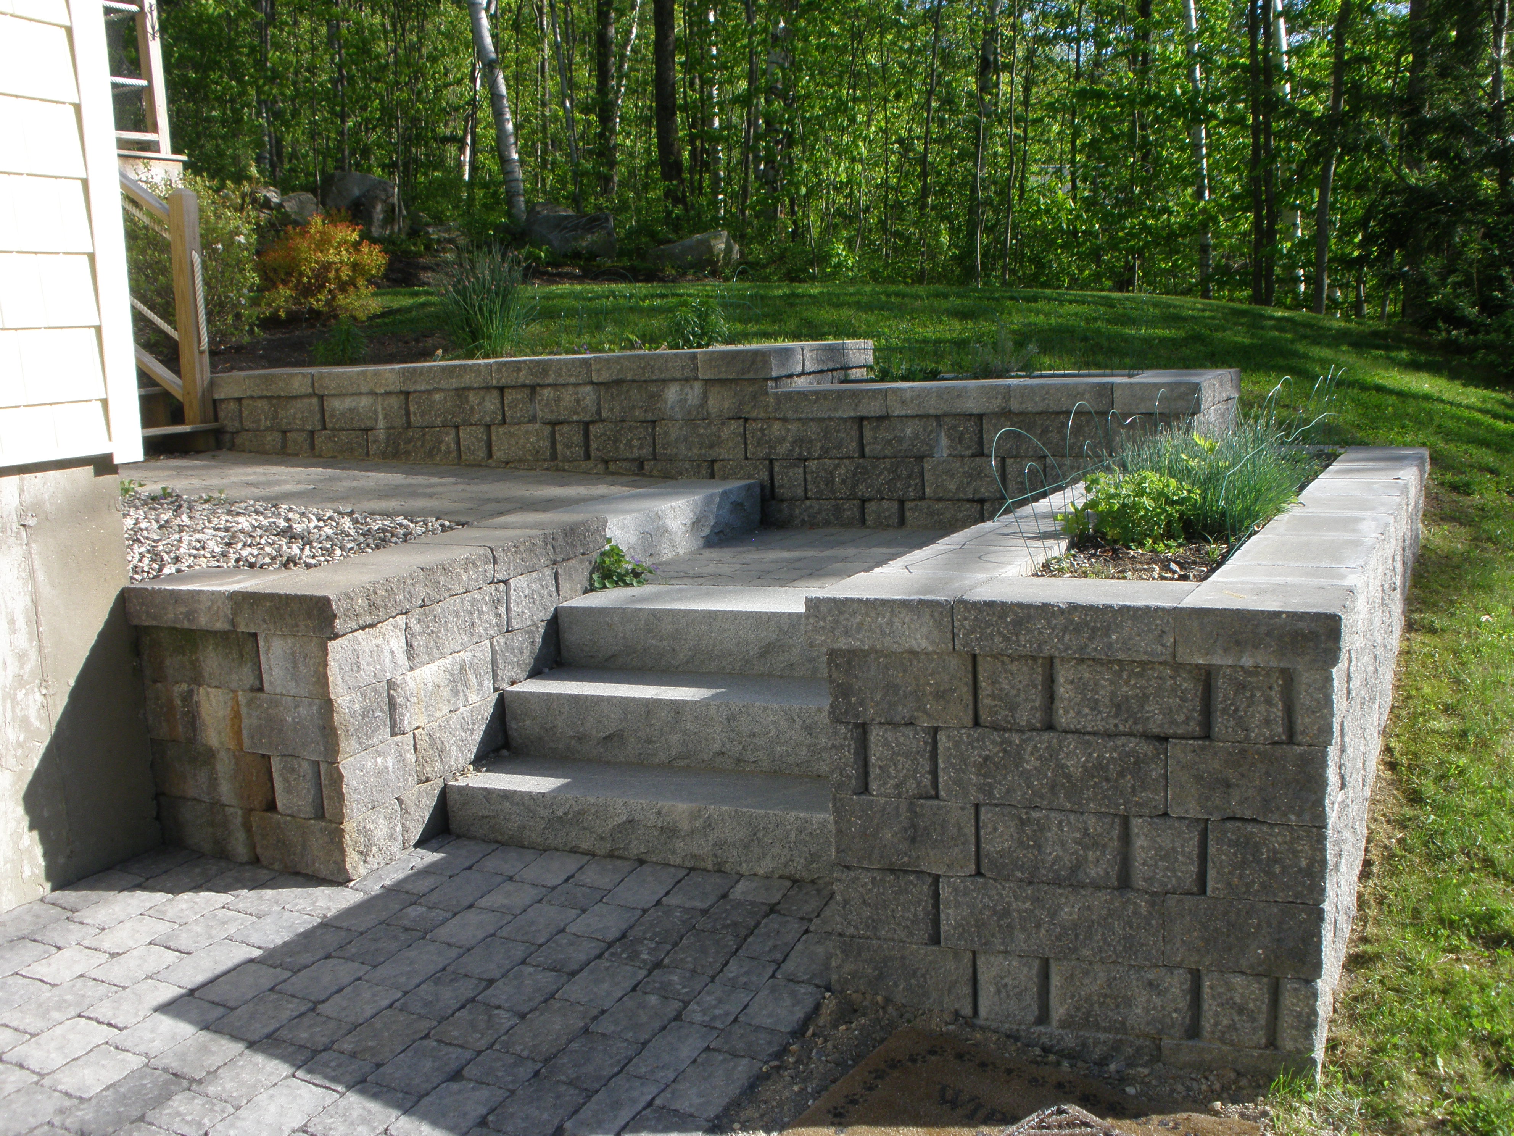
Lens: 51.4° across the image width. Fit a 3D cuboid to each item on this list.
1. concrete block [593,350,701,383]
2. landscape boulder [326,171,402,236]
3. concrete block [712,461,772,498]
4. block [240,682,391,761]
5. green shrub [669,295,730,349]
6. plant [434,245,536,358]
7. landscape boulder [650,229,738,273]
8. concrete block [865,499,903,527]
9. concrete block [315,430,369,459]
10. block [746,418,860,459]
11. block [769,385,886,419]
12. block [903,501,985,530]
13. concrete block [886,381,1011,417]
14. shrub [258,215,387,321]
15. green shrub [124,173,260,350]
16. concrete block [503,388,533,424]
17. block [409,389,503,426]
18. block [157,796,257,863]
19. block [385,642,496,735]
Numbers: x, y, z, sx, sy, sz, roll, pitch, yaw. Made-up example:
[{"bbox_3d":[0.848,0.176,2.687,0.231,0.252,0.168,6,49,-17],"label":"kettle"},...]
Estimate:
[{"bbox_3d":[-0.371,-0.792,6.224,0.465,0.102,0.300,1,10,25],"label":"concrete block"},{"bbox_3d":[-3.616,-3.333,14.500,0.643,0.599,0.611,-3,9,0],"label":"landscape boulder"},{"bbox_3d":[0.003,-0.361,6.144,0.259,0.152,0.292,1,10,24],"label":"concrete block"},{"bbox_3d":[-1.104,0.376,3.960,0.302,0.152,0.215,1,9,25],"label":"block"},{"bbox_3d":[-0.240,-1.026,6.600,0.250,0.235,0.250,-3,9,-2],"label":"green shrub"},{"bbox_3d":[-1.191,-1.167,6.922,0.419,0.489,0.410,-3,9,0],"label":"plant"},{"bbox_3d":[-0.554,-2.869,14.322,0.800,0.420,0.650,-3,8,0],"label":"landscape boulder"},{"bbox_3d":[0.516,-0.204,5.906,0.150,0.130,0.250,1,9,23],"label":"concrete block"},{"bbox_3d":[-1.756,-0.553,7.036,0.299,0.152,0.280,2,9,28],"label":"concrete block"},{"bbox_3d":[0.233,-0.500,5.969,0.466,0.152,0.280,2,9,28],"label":"block"},{"bbox_3d":[0.316,-0.626,5.934,0.457,0.105,0.290,1,9,23],"label":"block"},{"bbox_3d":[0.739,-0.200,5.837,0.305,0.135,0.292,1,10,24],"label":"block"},{"bbox_3d":[0.731,-0.607,5.634,0.449,0.098,0.300,1,9,25],"label":"concrete block"},{"bbox_3d":[-2.434,-1.679,8.817,0.719,0.595,0.720,-5,10,-14],"label":"shrub"},{"bbox_3d":[-3.276,-1.754,9.000,0.880,0.980,0.850,-2,8,0],"label":"green shrub"},{"bbox_3d":[-0.914,-0.681,6.508,0.150,0.152,0.279,1,10,24],"label":"concrete block"},{"bbox_3d":[-1.198,-0.689,6.712,0.485,0.152,0.280,2,9,28],"label":"block"},{"bbox_3d":[-1.353,0.651,4.199,0.354,0.152,0.300,2,10,29],"label":"block"},{"bbox_3d":[-0.966,0.325,4.269,0.280,0.152,0.482,1,9,23],"label":"block"}]

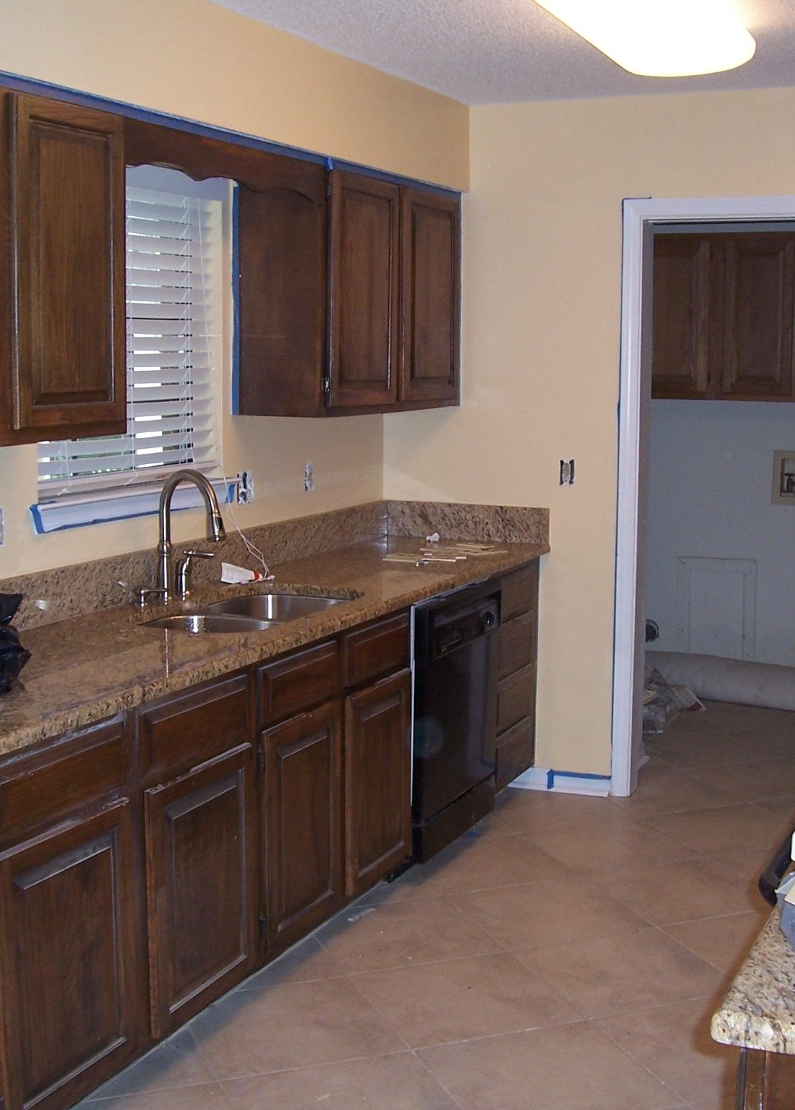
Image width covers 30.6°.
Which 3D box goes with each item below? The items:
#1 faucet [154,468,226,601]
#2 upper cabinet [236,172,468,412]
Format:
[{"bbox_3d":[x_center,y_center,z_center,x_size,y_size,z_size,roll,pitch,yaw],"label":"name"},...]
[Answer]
[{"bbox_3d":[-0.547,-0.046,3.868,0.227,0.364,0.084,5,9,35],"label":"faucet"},{"bbox_3d":[-0.126,-0.863,4.809,0.324,0.772,1.062,4,8,25],"label":"upper cabinet"}]

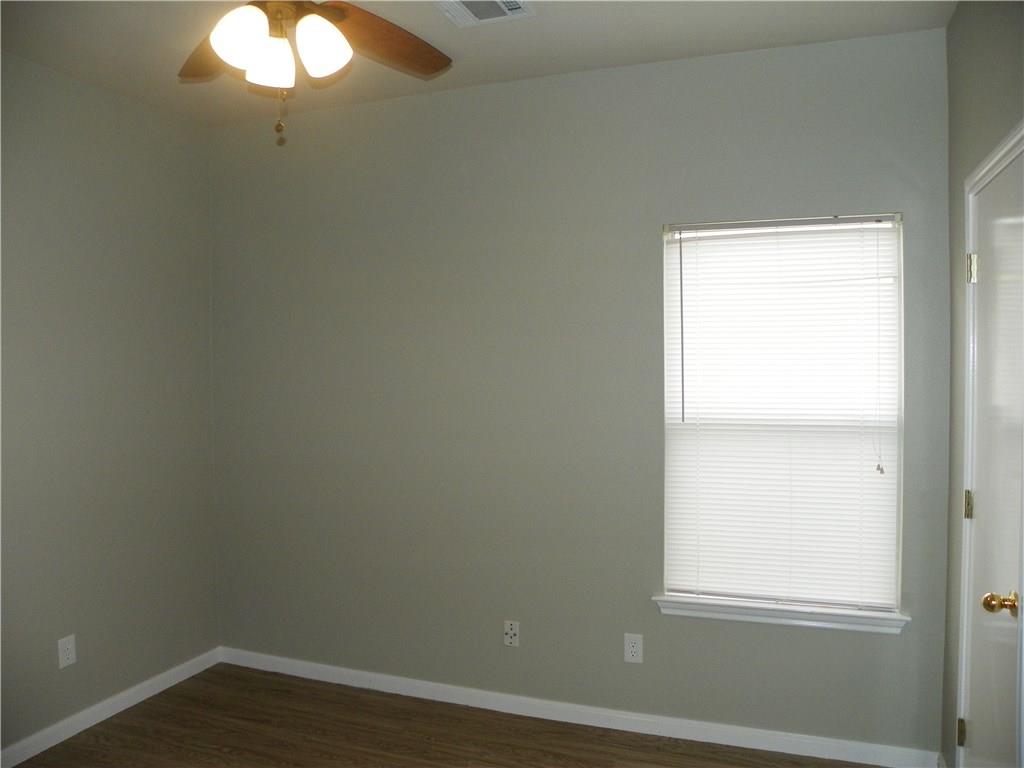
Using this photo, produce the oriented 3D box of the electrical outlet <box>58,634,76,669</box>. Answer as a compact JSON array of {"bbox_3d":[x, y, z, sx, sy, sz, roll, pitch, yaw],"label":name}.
[{"bbox_3d":[-1.797,1.082,3.109,0.010,0.118,0.074,0,1,20],"label":"electrical outlet"}]

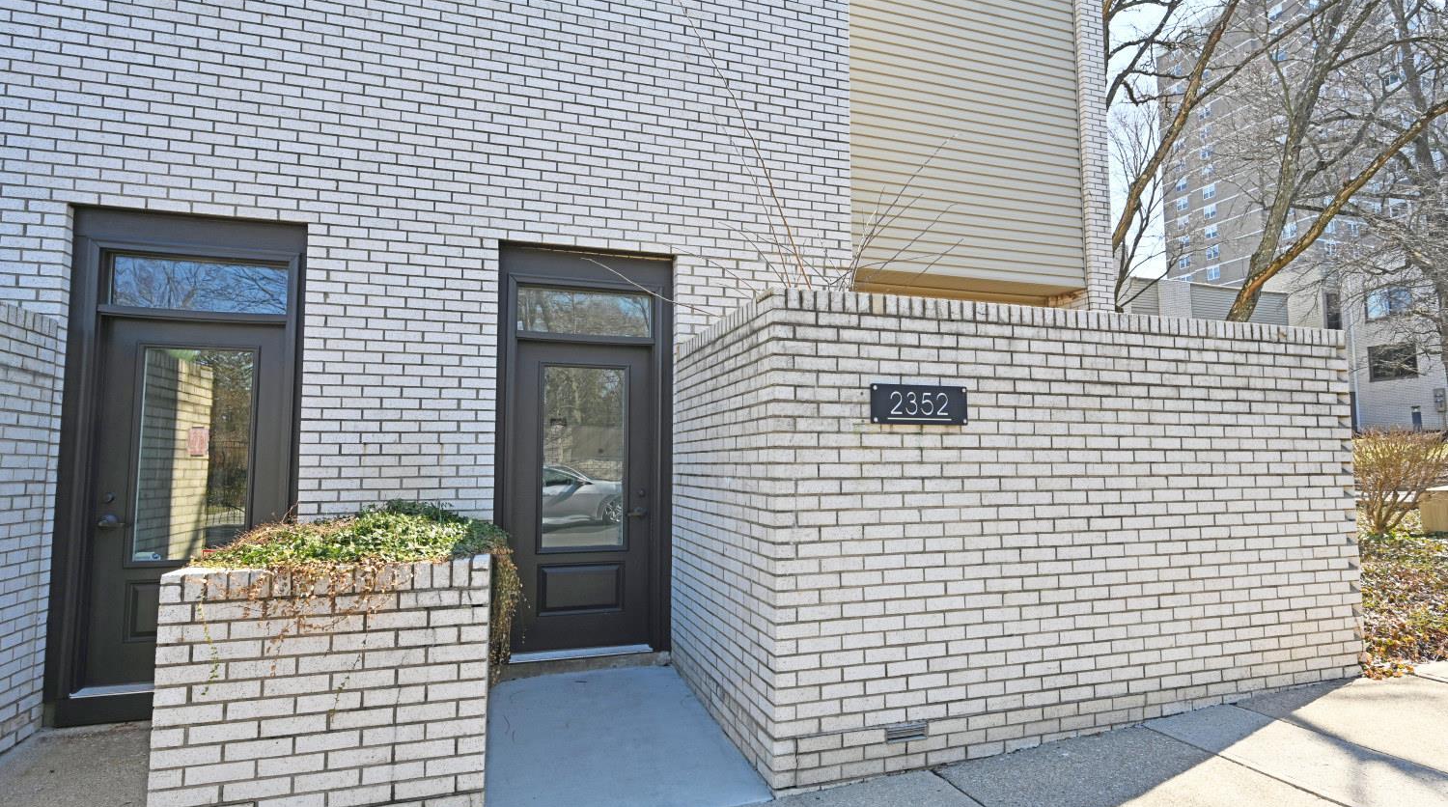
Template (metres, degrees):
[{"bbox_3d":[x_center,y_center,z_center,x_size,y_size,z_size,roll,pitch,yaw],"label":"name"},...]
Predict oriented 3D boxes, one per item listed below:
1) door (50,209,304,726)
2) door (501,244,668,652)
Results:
[{"bbox_3d":[-3.018,0.309,4.090,1.145,2.770,0.130,1,-5,-18],"label":"door"},{"bbox_3d":[-0.910,0.315,4.771,1.145,2.690,0.130,1,-5,-18],"label":"door"}]

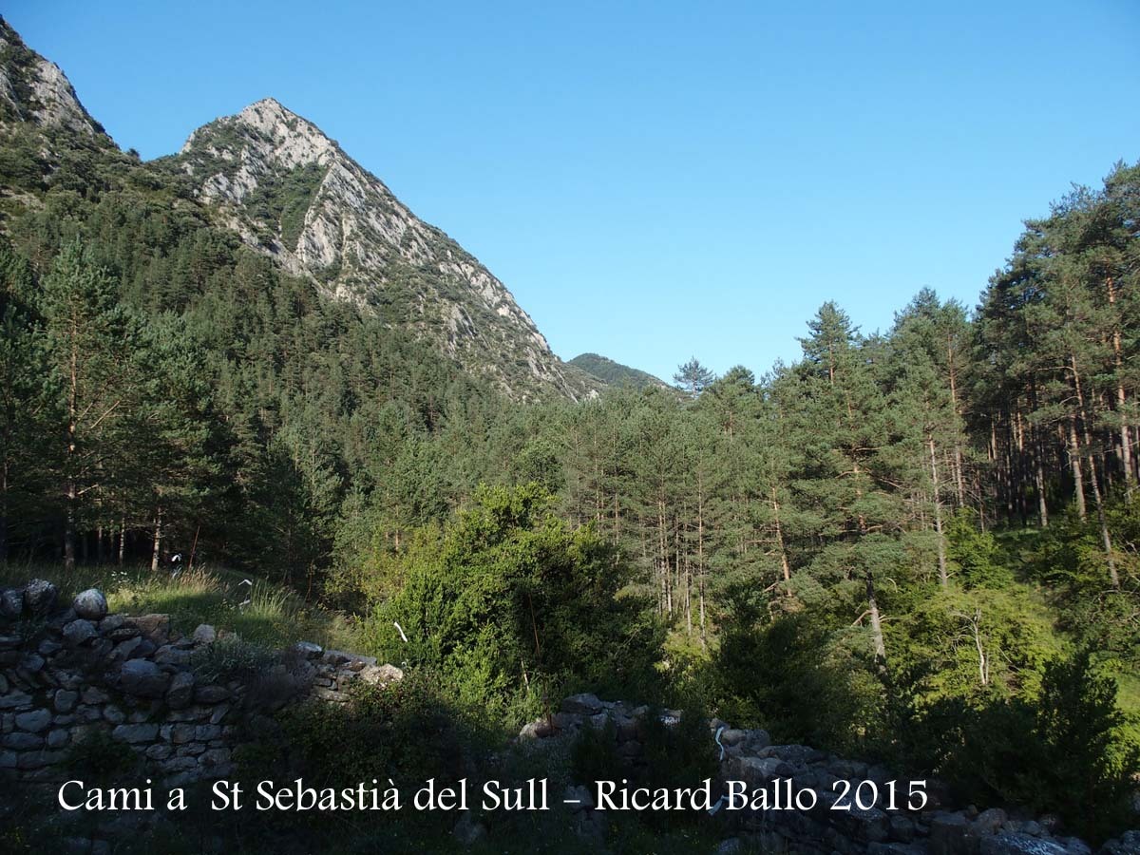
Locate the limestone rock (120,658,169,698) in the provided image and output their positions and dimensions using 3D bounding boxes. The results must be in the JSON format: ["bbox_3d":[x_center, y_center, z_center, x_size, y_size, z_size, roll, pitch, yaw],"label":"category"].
[{"bbox_3d":[-3.109,1.830,6.750,0.281,0.260,0.300,-1,-7,0],"label":"limestone rock"}]

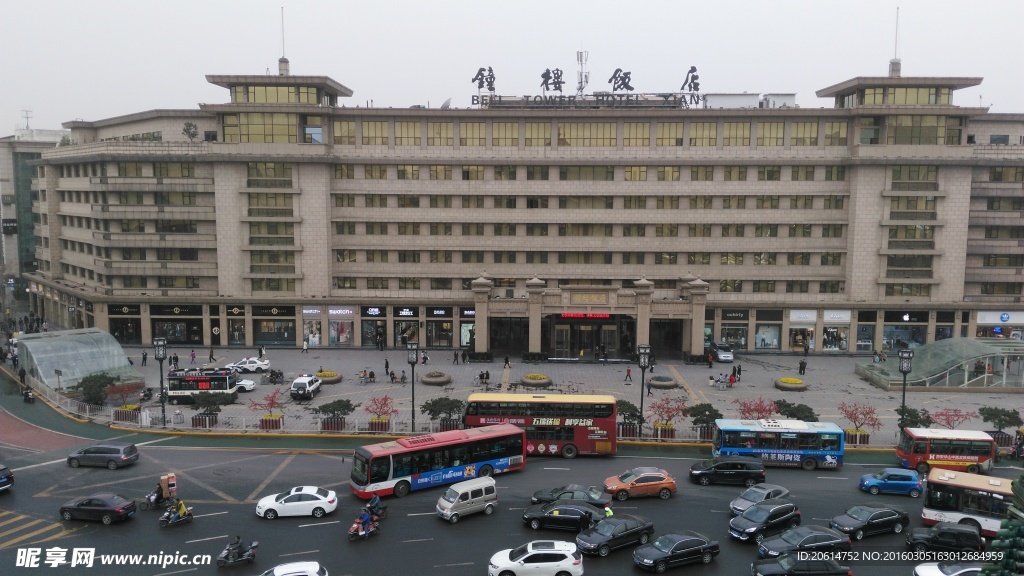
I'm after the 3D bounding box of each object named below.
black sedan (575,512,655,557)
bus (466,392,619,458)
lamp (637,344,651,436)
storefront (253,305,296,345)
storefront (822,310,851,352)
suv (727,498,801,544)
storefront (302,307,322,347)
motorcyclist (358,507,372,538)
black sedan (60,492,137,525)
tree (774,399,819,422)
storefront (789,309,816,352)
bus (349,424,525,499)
[{"bbox_3d":[5.559,13.153,39.518,4.770,1.460,1.820,-3,7,-29],"label":"black sedan"},{"bbox_3d":[2.149,10.236,54.835,11.132,4.200,2.489,1,6,2],"label":"bus"},{"bbox_3d":[10.202,8.118,57.337,0.880,7.300,0.880,0,8,1],"label":"lamp"},{"bbox_3d":[-30.353,4.631,94.115,5.674,5.171,1.000,1,6,1],"label":"storefront"},{"bbox_3d":[40.722,5.423,92.374,3.474,5.330,1.000,1,6,1],"label":"storefront"},{"bbox_3d":[14.000,12.828,40.674,4.520,1.690,1.840,-4,7,-33],"label":"suv"},{"bbox_3d":[-25.802,4.957,95.129,2.599,5.231,0.800,0,6,1],"label":"storefront"},{"bbox_3d":[-8.234,13.165,41.111,0.780,1.550,0.620,-4,8,-30],"label":"motorcyclist"},{"bbox_3d":[-24.351,12.778,43.129,4.550,1.430,1.770,2,8,13],"label":"black sedan"},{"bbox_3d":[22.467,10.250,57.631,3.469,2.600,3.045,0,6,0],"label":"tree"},{"bbox_3d":[35.418,5.185,89.252,3.400,5.200,1.400,0,7,0],"label":"storefront"},{"bbox_3d":[-4.662,11.345,48.573,11.500,3.050,2.500,-4,9,-28],"label":"bus"}]

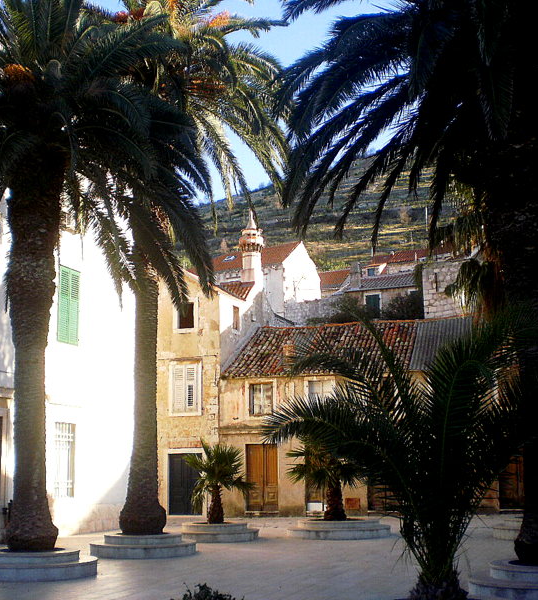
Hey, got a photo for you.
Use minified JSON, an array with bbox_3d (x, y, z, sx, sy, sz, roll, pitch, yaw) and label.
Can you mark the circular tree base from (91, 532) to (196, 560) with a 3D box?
[{"bbox_3d":[-2.422,4.745,17.002,2.027,0.344,2.027,-1,-11,0],"label":"circular tree base"}]

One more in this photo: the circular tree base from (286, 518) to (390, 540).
[{"bbox_3d":[1.633,5.355,20.532,2.414,0.333,2.414,-1,-11,0],"label":"circular tree base"}]

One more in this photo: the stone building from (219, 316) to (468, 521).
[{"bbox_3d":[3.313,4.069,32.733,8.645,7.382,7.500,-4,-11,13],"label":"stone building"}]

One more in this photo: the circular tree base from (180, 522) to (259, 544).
[{"bbox_3d":[-1.237,5.334,20.163,2.027,0.333,2.027,-1,-11,0],"label":"circular tree base"}]

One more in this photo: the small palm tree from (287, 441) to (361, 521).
[{"bbox_3d":[1.381,4.286,20.737,1.920,1.907,1.920,-1,-11,0],"label":"small palm tree"}]

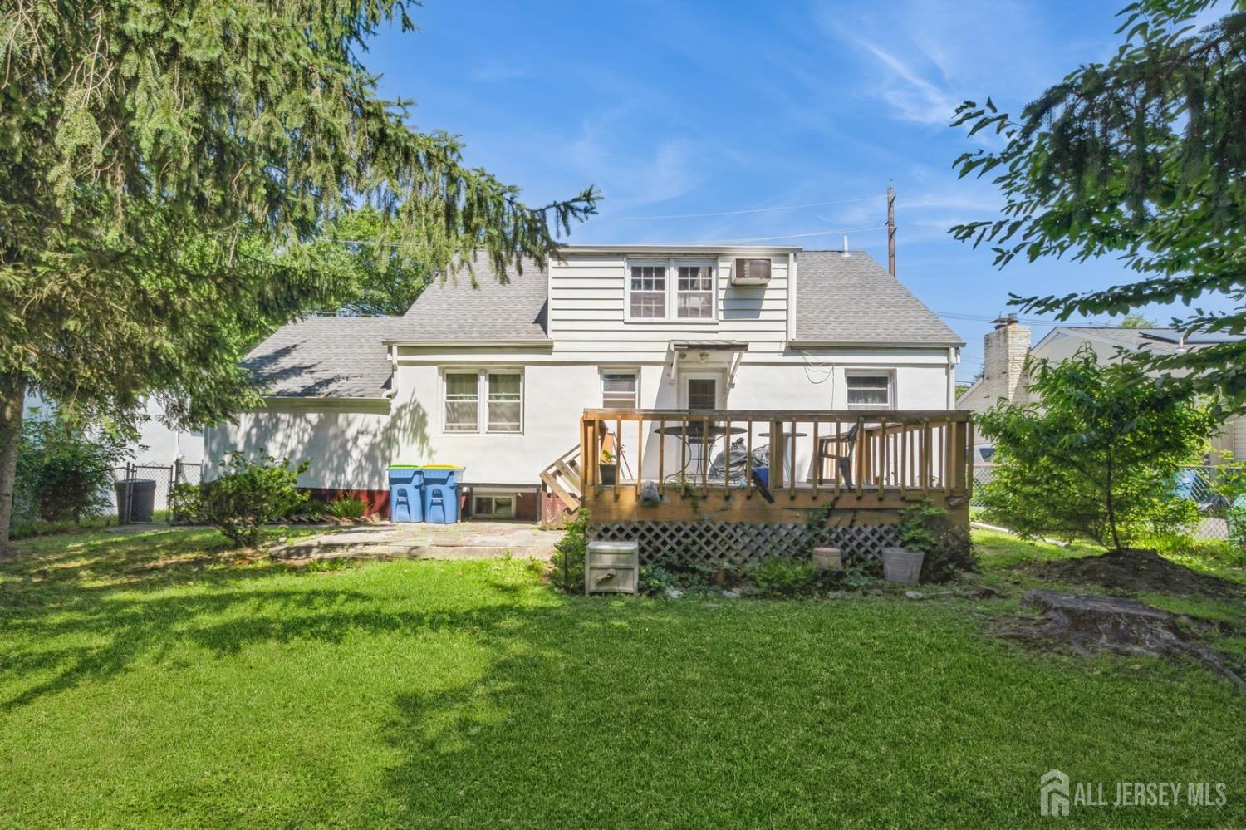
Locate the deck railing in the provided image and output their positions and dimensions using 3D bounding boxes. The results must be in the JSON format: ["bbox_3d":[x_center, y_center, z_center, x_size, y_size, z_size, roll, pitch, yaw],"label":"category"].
[{"bbox_3d":[1.680,0.560,8.200,4.300,1.000,4.300,0,-3,0],"label":"deck railing"}]

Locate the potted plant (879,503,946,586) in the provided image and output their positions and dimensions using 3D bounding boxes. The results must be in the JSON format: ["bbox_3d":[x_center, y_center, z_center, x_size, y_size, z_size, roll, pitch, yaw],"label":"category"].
[{"bbox_3d":[3.030,1.350,5.800,0.600,0.860,0.520,0,-3,0],"label":"potted plant"}]

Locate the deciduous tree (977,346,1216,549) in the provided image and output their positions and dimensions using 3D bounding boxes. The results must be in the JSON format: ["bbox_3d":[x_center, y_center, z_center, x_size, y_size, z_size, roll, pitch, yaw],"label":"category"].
[{"bbox_3d":[6.150,0.430,7.300,2.650,2.650,2.500,0,-3,0],"label":"deciduous tree"}]

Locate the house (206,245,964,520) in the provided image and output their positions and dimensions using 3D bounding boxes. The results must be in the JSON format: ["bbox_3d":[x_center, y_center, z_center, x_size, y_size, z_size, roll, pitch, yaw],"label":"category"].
[{"bbox_3d":[-0.700,-1.000,14.400,14.100,6.600,8.300,0,-3,0],"label":"house"}]

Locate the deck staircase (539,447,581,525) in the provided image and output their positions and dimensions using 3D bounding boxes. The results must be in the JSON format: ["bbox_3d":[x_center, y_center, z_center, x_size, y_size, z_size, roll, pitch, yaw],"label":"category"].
[{"bbox_3d":[-0.970,1.200,9.500,0.950,1.360,1.050,0,-3,0],"label":"deck staircase"}]

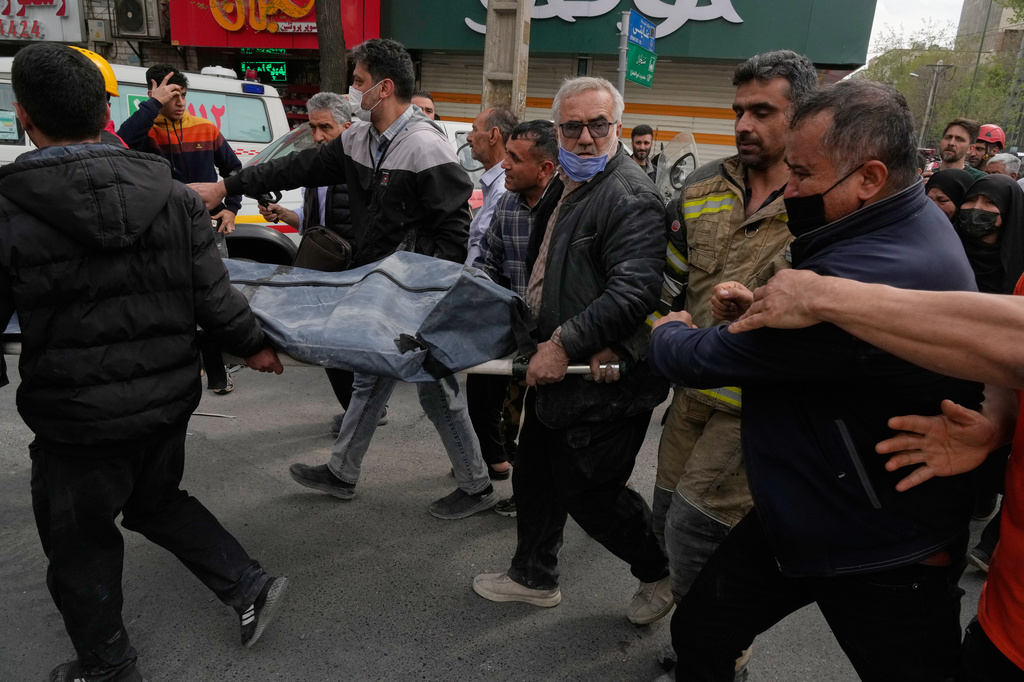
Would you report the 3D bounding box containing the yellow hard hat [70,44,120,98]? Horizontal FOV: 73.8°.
[{"bbox_3d":[-1.410,-0.866,2.180,0.285,0.160,0.220,6,16,6],"label":"yellow hard hat"}]

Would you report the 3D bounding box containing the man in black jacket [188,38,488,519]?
[{"bbox_3d":[-0.593,-0.177,2.590,1.080,1.820,0.660,-4,18,-27],"label":"man in black jacket"}]

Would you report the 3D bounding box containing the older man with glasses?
[{"bbox_3d":[0.261,0.102,2.084,0.660,1.690,0.550,-4,18,-26],"label":"older man with glasses"}]

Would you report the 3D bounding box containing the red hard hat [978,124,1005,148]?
[{"bbox_3d":[3.303,-1.420,4.750,0.270,0.170,0.220,2,16,-7],"label":"red hard hat"}]

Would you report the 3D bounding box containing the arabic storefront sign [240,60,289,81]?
[{"bbox_3d":[-4.352,-4.748,12.000,0.970,0.350,0.090,9,17,16],"label":"arabic storefront sign"}]

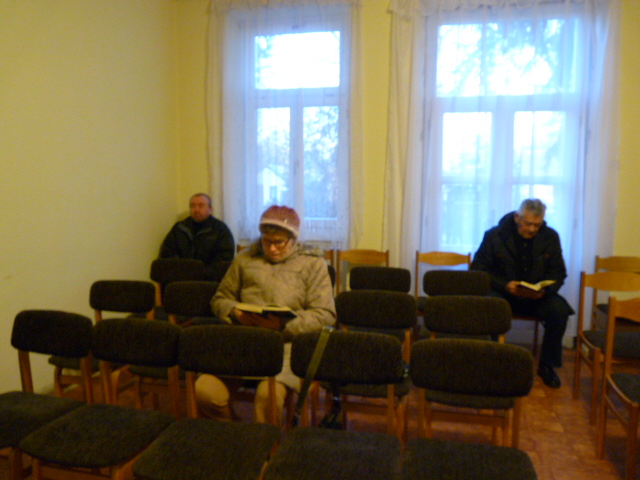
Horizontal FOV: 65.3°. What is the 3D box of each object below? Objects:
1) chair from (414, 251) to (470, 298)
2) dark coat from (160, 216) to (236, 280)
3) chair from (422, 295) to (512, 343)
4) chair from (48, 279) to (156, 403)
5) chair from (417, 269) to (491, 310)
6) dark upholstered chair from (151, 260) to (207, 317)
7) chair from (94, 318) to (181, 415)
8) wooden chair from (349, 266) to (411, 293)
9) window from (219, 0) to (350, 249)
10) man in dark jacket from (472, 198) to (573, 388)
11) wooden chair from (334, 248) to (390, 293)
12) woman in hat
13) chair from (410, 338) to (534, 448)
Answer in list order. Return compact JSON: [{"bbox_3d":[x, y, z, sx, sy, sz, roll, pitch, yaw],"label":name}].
[{"bbox_3d":[0.967,0.523,3.981,0.451,0.805,0.485,1,6,14],"label":"chair"},{"bbox_3d":[-1.123,0.133,4.478,0.620,0.685,0.420,1,6,11],"label":"dark coat"},{"bbox_3d":[0.689,0.694,2.339,0.451,0.795,0.514,1,6,13],"label":"chair"},{"bbox_3d":[-1.221,0.669,2.831,0.460,0.831,0.500,1,6,11],"label":"chair"},{"bbox_3d":[0.855,0.614,3.128,0.451,0.795,0.514,1,6,14],"label":"chair"},{"bbox_3d":[-1.148,0.583,3.737,0.460,0.831,0.500,1,6,10],"label":"dark upholstered chair"},{"bbox_3d":[-0.818,0.740,1.899,0.451,0.795,0.514,1,6,14],"label":"chair"},{"bbox_3d":[0.362,0.602,3.261,0.451,0.795,0.514,1,6,14],"label":"wooden chair"},{"bbox_3d":[-0.342,-1.066,4.720,1.270,2.230,0.200,1,6,11],"label":"window"},{"bbox_3d":[1.466,0.326,3.665,0.650,1.261,0.737,1,6,14],"label":"man in dark jacket"},{"bbox_3d":[0.344,0.531,4.284,0.460,0.840,0.500,1,6,11],"label":"wooden chair"},{"bbox_3d":[-0.260,0.456,2.442,0.630,1.251,0.640,1,6,15],"label":"woman in hat"},{"bbox_3d":[0.502,0.790,1.646,0.460,0.831,0.500,1,6,12],"label":"chair"}]

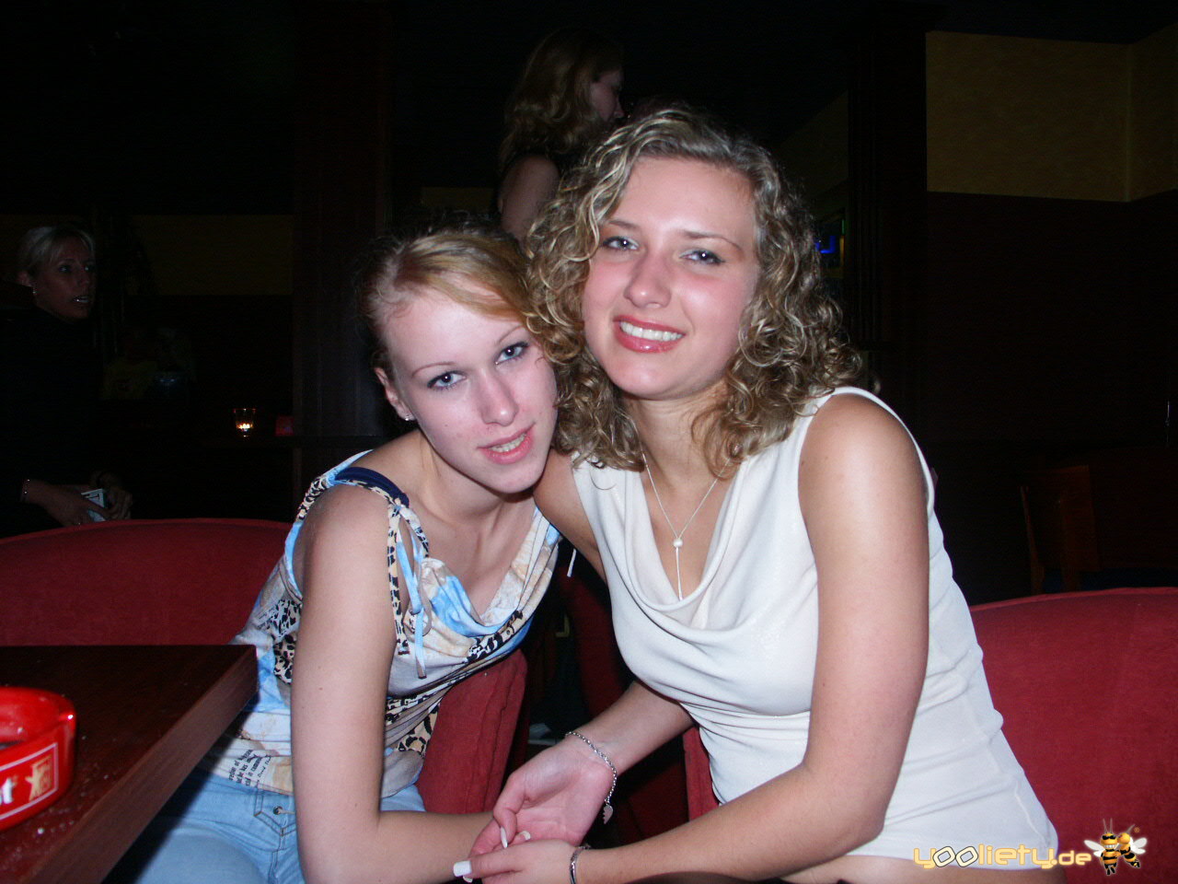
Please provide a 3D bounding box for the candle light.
[{"bbox_3d":[-1.157,-0.062,3.200,0.077,0.101,0.077,0,0,0],"label":"candle light"}]

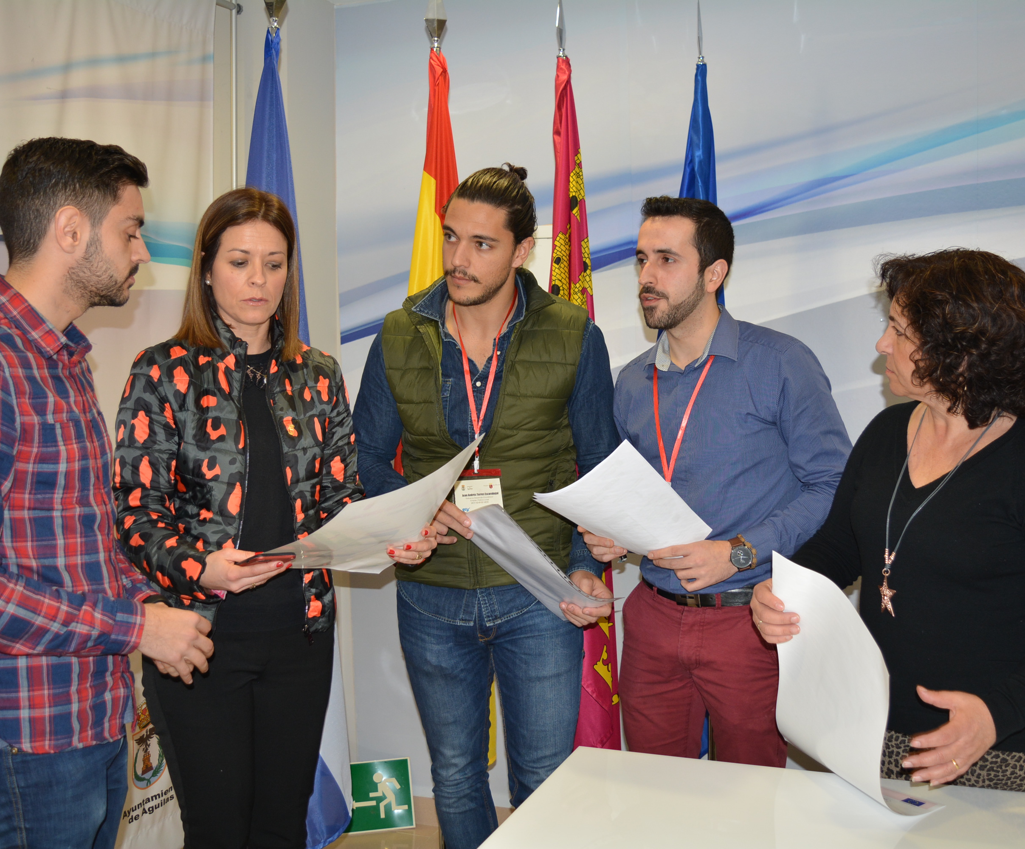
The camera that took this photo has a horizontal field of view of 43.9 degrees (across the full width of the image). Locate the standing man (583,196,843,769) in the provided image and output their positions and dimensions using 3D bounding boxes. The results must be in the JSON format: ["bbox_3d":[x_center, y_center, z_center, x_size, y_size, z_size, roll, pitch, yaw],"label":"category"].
[{"bbox_3d":[0.342,0.444,2.345,0.510,1.760,0.480,2,4,37],"label":"standing man"}]

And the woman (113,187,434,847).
[{"bbox_3d":[-0.420,0.477,2.132,0.470,1.730,0.520,-2,4,-28],"label":"woman"}]

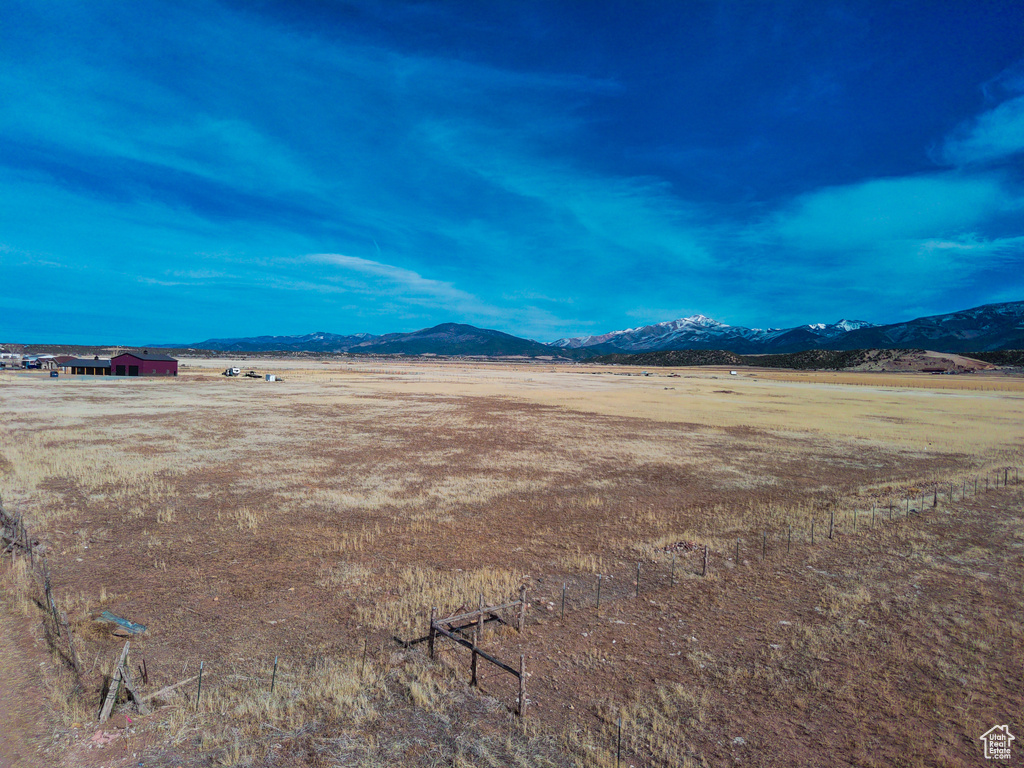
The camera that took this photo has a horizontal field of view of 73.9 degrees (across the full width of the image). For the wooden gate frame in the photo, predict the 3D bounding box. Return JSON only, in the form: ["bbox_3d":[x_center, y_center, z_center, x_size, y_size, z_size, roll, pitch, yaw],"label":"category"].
[{"bbox_3d":[-1.154,7.843,20.730,3.180,1.620,5.630,1,2,1],"label":"wooden gate frame"}]

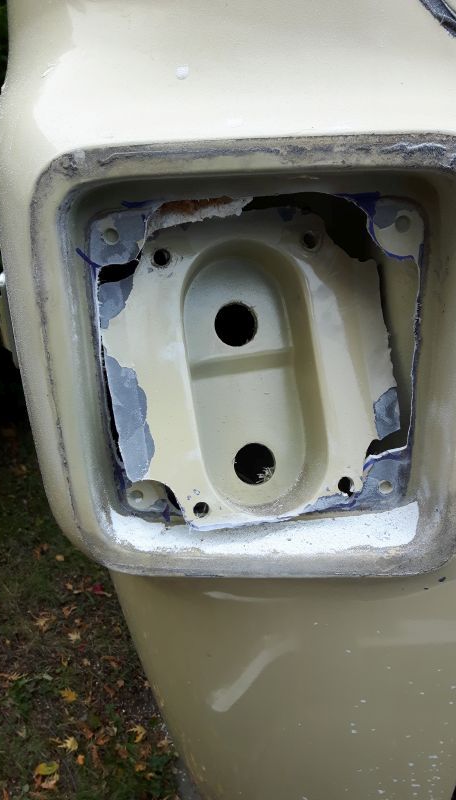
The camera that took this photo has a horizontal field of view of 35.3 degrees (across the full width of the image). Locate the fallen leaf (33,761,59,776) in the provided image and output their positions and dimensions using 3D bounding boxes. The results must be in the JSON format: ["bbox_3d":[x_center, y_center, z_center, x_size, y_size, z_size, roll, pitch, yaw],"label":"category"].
[{"bbox_3d":[-0.367,0.744,1.444,0.046,0.015,0.031,-6,21,-17],"label":"fallen leaf"}]

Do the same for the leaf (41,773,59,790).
[{"bbox_3d":[-0.352,0.753,1.414,0.035,0.018,0.035,-6,21,-17],"label":"leaf"}]

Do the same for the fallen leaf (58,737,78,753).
[{"bbox_3d":[-0.335,0.723,1.503,0.039,0.014,0.037,-6,21,-15],"label":"fallen leaf"}]

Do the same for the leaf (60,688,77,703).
[{"bbox_3d":[-0.365,0.674,1.638,0.038,0.012,0.043,-5,21,-15],"label":"leaf"}]

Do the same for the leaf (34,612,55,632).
[{"bbox_3d":[-0.480,0.585,1.880,0.051,0.015,0.074,-6,21,-16],"label":"leaf"}]

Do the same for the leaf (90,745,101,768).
[{"bbox_3d":[-0.273,0.734,1.476,0.019,0.013,0.052,-6,21,-17],"label":"leaf"}]

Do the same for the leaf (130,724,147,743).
[{"bbox_3d":[-0.192,0.712,1.531,0.035,0.014,0.043,-3,20,-9],"label":"leaf"}]

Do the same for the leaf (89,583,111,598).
[{"bbox_3d":[-0.359,0.536,2.016,0.065,0.014,0.061,-4,20,-11],"label":"leaf"}]

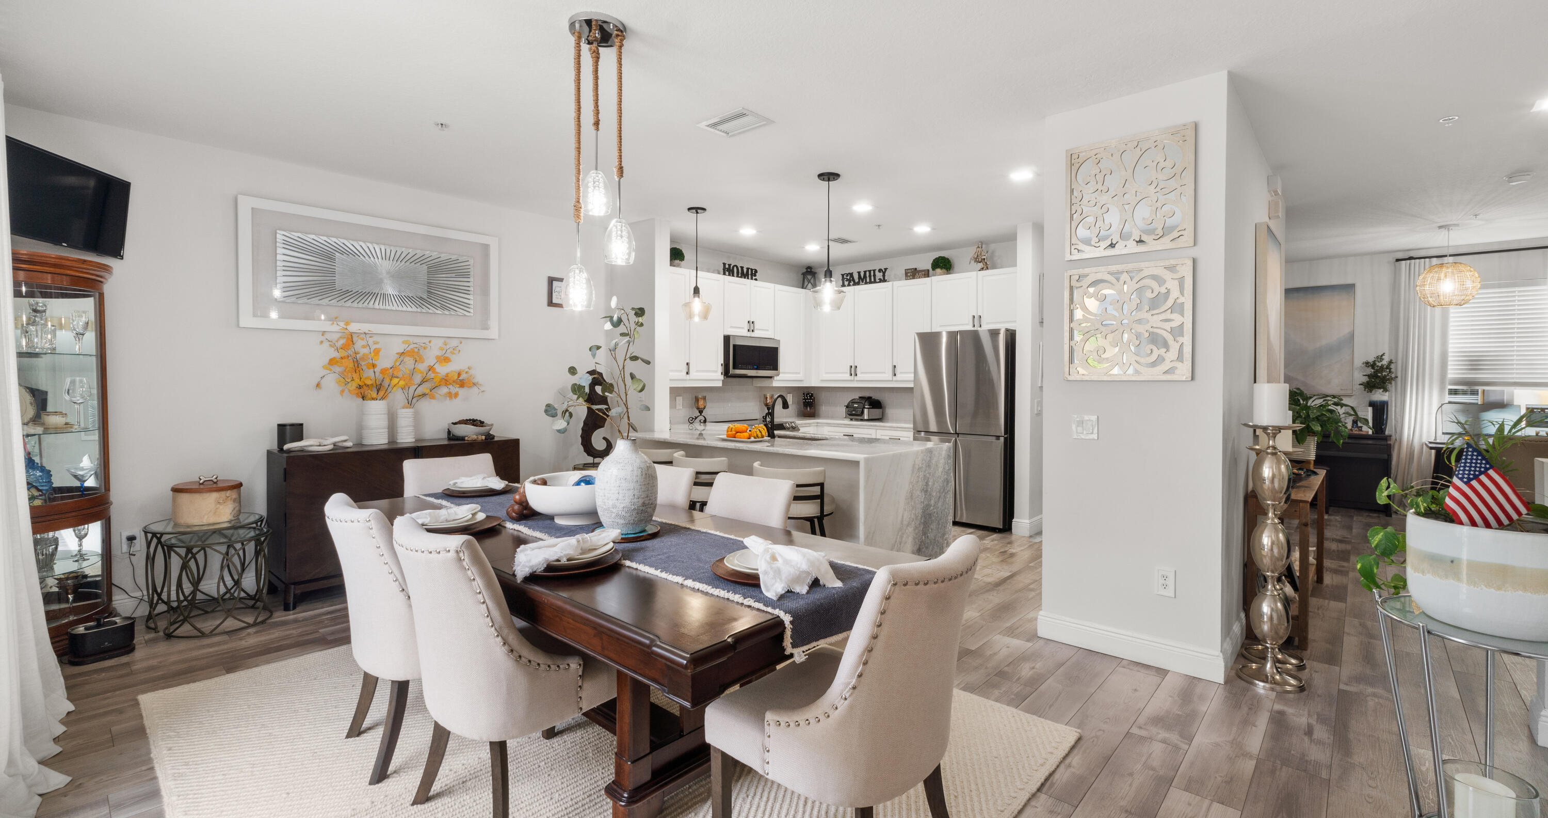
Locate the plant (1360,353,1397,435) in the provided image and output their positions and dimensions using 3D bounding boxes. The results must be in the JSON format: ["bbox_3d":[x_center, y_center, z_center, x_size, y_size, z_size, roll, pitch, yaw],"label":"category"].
[{"bbox_3d":[6.320,-0.154,6.735,0.310,0.840,0.300,2,3,42],"label":"plant"}]

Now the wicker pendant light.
[{"bbox_3d":[6.096,-1.289,5.837,0.410,0.720,0.410,2,4,41],"label":"wicker pendant light"}]

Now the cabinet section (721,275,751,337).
[{"bbox_3d":[-0.510,-1.065,6.855,0.340,0.602,0.385,2,3,42],"label":"cabinet section"}]

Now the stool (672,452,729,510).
[{"bbox_3d":[-0.304,0.735,4.137,0.500,0.890,0.500,2,3,42],"label":"stool"}]

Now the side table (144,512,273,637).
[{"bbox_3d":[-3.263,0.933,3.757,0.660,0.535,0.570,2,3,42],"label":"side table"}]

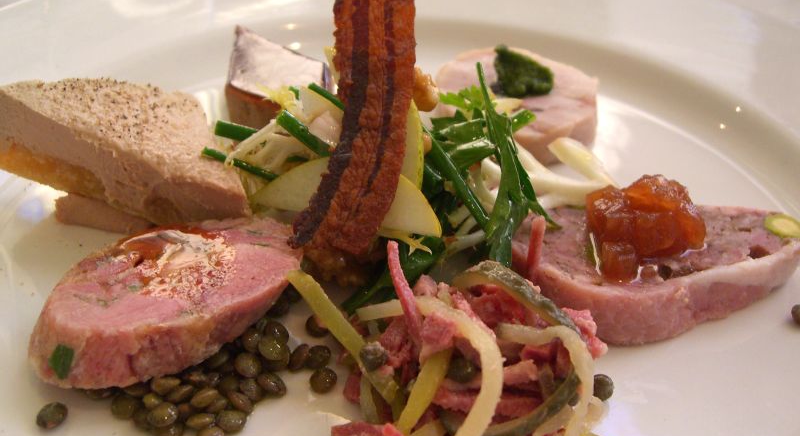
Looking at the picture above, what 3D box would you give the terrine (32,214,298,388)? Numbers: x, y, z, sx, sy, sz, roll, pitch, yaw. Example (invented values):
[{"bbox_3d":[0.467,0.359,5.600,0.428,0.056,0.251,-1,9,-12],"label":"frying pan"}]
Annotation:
[{"bbox_3d":[-0.048,0.017,0.181,0.054,0.015,0.031,-16,43,-28],"label":"terrine"}]

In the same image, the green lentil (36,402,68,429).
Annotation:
[{"bbox_3d":[-0.068,0.039,0.171,0.006,0.004,0.006,-13,28,9],"label":"green lentil"}]

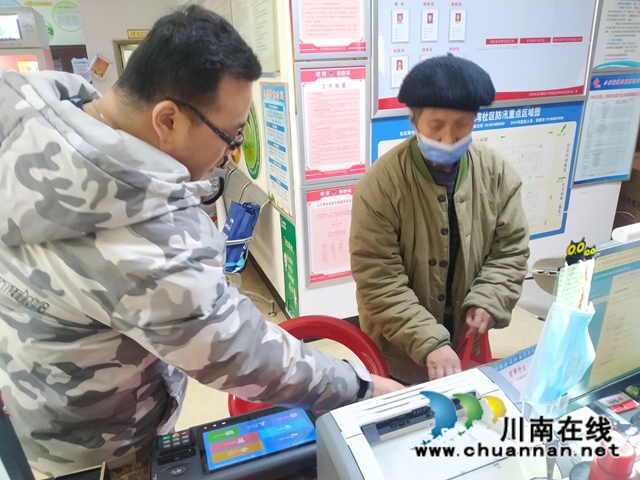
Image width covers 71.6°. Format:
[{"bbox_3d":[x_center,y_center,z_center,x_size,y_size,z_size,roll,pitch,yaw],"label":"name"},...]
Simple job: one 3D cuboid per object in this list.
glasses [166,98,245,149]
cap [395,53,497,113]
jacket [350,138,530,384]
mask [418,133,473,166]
[{"bbox_3d":[-0.189,-0.167,0.627,0.138,0.046,0.142,38,0,-27],"label":"glasses"},{"bbox_3d":[0.331,-0.406,1.160,0.250,0.135,0.265,0,35,7],"label":"cap"},{"bbox_3d":[0.350,0.063,1.300,0.520,0.750,0.420,0,24,7],"label":"jacket"},{"bbox_3d":[0.330,-0.235,1.165,0.140,0.090,0.080,0,39,7],"label":"mask"}]

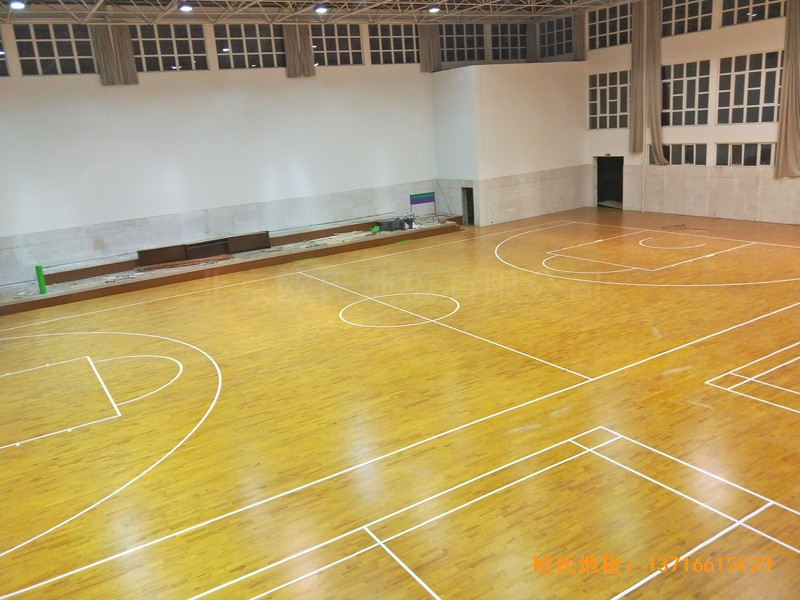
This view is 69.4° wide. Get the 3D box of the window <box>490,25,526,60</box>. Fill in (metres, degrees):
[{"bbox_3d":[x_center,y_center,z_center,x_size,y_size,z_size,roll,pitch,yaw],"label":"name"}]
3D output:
[{"bbox_3d":[6.300,-14.409,32.361,2.922,1.814,0.150,-14,19,-28],"label":"window"}]

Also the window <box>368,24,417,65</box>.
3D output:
[{"bbox_3d":[-0.194,-12.929,29.245,2.970,1.821,0.150,-14,19,-28],"label":"window"}]

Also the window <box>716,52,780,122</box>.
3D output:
[{"bbox_3d":[14.654,-8.813,24.167,0.150,2.722,2.631,-14,19,-28],"label":"window"}]

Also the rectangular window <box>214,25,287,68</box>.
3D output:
[{"bbox_3d":[-6.723,-11.573,26.357,3.239,1.916,0.120,-13,17,-28],"label":"rectangular window"}]

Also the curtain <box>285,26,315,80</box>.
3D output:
[{"bbox_3d":[-4.739,-11.749,27.266,1.373,2.412,0.220,-13,17,-28],"label":"curtain"}]

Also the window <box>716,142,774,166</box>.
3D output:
[{"bbox_3d":[14.943,-6.272,24.890,0.150,0.994,2.761,-14,19,-28],"label":"window"}]

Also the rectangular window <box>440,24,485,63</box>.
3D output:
[{"bbox_3d":[3.434,-14.147,31.762,3.110,1.940,0.120,-13,17,-28],"label":"rectangular window"}]

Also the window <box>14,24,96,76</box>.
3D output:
[{"bbox_3d":[-13.470,-9.861,22.767,2.684,1.905,0.120,-13,17,-28],"label":"window"}]

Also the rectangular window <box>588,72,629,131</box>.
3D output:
[{"bbox_3d":[10.961,-10.359,30.059,0.150,2.770,2.783,-14,19,-28],"label":"rectangular window"}]

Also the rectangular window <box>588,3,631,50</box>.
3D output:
[{"bbox_3d":[10.587,-13.675,29.020,0.150,1.793,2.780,-14,19,-28],"label":"rectangular window"}]

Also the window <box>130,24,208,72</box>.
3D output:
[{"bbox_3d":[-9.836,-10.785,24.700,3.019,1.909,0.120,-13,17,-28],"label":"window"}]

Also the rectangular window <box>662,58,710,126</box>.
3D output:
[{"bbox_3d":[13.377,-9.724,27.443,0.120,2.818,2.799,-13,17,-28],"label":"rectangular window"}]

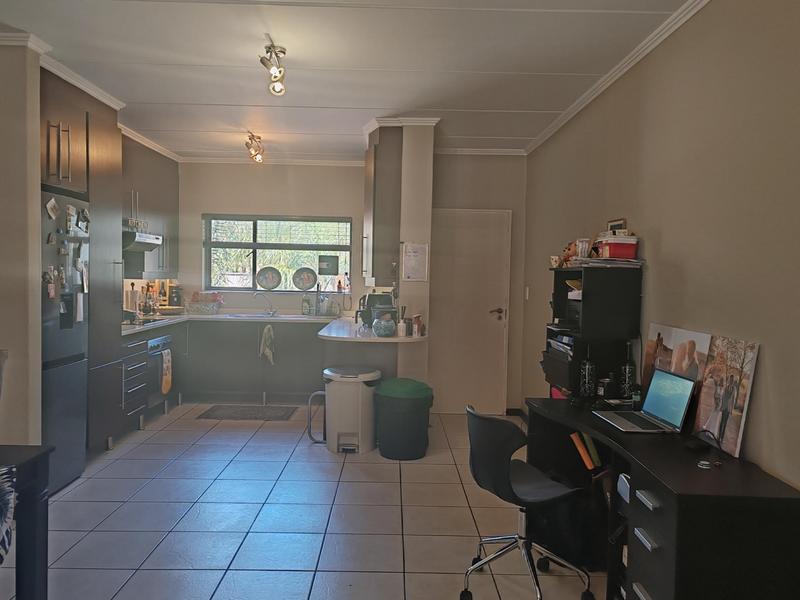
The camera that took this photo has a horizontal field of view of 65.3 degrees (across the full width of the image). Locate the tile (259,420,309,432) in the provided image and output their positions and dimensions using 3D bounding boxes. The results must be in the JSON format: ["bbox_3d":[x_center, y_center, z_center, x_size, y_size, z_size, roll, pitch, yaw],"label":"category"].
[{"bbox_3d":[-1.061,1.168,5.761,0.417,0.010,0.417,1,3,0],"label":"tile"}]

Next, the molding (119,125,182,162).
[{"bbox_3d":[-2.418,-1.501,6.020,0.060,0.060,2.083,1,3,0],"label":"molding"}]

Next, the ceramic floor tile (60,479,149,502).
[{"bbox_3d":[-1.900,1.235,4.057,0.417,0.010,0.417,1,3,0],"label":"ceramic floor tile"}]

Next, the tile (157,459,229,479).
[{"bbox_3d":[-1.406,1.165,4.267,0.400,0.010,0.400,1,3,-1],"label":"tile"}]

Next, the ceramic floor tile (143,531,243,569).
[{"bbox_3d":[-1.027,1.276,3.174,0.412,0.010,0.412,1,3,-1],"label":"ceramic floor tile"}]

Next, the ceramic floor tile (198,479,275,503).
[{"bbox_3d":[-1.034,1.236,4.009,0.412,0.010,0.412,1,3,-1],"label":"ceramic floor tile"}]

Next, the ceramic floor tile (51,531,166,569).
[{"bbox_3d":[-1.437,1.254,3.136,0.410,0.010,0.410,1,3,-1],"label":"ceramic floor tile"}]

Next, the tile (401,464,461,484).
[{"bbox_3d":[0.214,1.219,4.370,0.408,0.010,0.408,1,3,0],"label":"tile"}]

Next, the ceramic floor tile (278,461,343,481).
[{"bbox_3d":[-0.628,1.236,4.490,0.417,0.010,0.417,1,3,0],"label":"ceramic floor tile"}]

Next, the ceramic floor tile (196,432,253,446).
[{"bbox_3d":[-1.463,1.170,5.258,0.412,0.010,0.412,1,3,-1],"label":"ceramic floor tile"}]

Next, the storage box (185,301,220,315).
[{"bbox_3d":[-2.100,0.086,6.703,0.340,0.130,0.220,1,3,-1],"label":"storage box"}]

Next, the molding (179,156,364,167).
[{"bbox_3d":[-1.395,-1.527,6.915,2.111,0.055,0.055,1,3,-1],"label":"molding"}]

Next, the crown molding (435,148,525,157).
[{"bbox_3d":[0.774,-1.449,6.118,0.946,0.055,0.055,1,3,-1],"label":"crown molding"}]

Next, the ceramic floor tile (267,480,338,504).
[{"bbox_3d":[-0.616,1.244,4.013,0.412,0.010,0.412,1,3,-1],"label":"ceramic floor tile"}]

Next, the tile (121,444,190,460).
[{"bbox_3d":[-1.866,1.167,4.790,0.410,0.010,0.410,1,3,-1],"label":"tile"}]

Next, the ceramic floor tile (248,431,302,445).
[{"bbox_3d":[-1.045,1.177,5.262,0.412,0.010,0.412,1,3,-1],"label":"ceramic floor tile"}]

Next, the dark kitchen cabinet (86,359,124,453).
[{"bbox_3d":[-2.489,0.771,4.658,0.589,0.559,0.574,1,3,0],"label":"dark kitchen cabinet"}]

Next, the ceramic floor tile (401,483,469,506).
[{"bbox_3d":[0.216,1.242,3.981,0.410,0.010,0.410,1,3,-1],"label":"ceramic floor tile"}]

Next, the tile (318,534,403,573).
[{"bbox_3d":[-0.192,1.275,3.148,0.410,0.010,0.410,1,3,-1],"label":"tile"}]

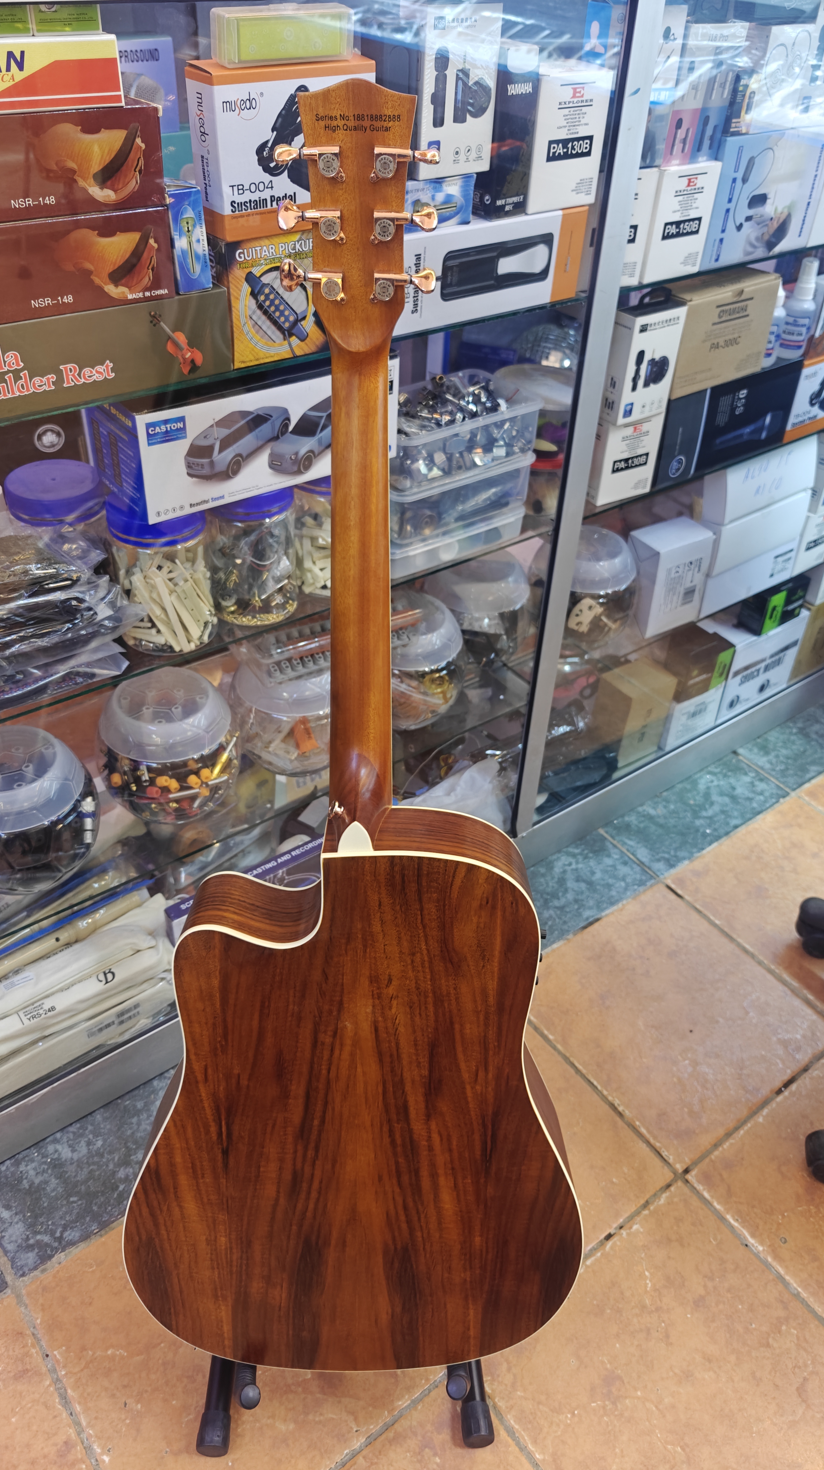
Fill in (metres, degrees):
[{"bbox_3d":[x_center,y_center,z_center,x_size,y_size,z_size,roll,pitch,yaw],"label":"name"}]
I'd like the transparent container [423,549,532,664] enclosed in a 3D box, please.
[{"bbox_3d":[0.091,-0.172,1.382,0.150,0.155,0.150,2,39,-1],"label":"transparent container"}]

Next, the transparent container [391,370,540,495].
[{"bbox_3d":[0.026,-0.327,1.094,0.197,0.066,0.120,-24,46,-29],"label":"transparent container"}]

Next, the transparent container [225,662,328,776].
[{"bbox_3d":[-0.151,-0.042,1.301,0.164,0.151,0.164,2,39,-1],"label":"transparent container"}]

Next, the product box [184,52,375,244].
[{"bbox_3d":[-0.097,-0.466,0.806,0.148,0.112,0.039,-26,47,-30],"label":"product box"}]

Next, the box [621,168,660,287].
[{"bbox_3d":[0.189,-0.527,1.059,0.091,0.109,0.067,-24,46,-29],"label":"box"}]

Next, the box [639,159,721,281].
[{"bbox_3d":[0.279,-0.586,1.156,0.099,0.114,0.067,-24,46,-29],"label":"box"}]

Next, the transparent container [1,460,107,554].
[{"bbox_3d":[-0.332,-0.180,0.981,0.087,0.142,0.087,2,39,-1],"label":"transparent container"}]

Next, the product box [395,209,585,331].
[{"bbox_3d":[0.053,-0.478,1.031,0.260,0.090,0.075,-24,46,-29],"label":"product box"}]

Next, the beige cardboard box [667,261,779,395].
[{"bbox_3d":[0.367,-0.501,1.268,0.176,0.116,0.062,-26,47,-30],"label":"beige cardboard box"}]

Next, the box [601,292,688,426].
[{"bbox_3d":[0.267,-0.431,1.182,0.082,0.124,0.028,-23,46,-28],"label":"box"}]

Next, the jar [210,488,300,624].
[{"bbox_3d":[-0.157,-0.191,1.003,0.087,0.145,0.087,2,39,-1],"label":"jar"}]

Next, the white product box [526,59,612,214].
[{"bbox_3d":[0.131,-0.565,0.967,0.095,0.110,0.055,-26,47,-30],"label":"white product box"}]

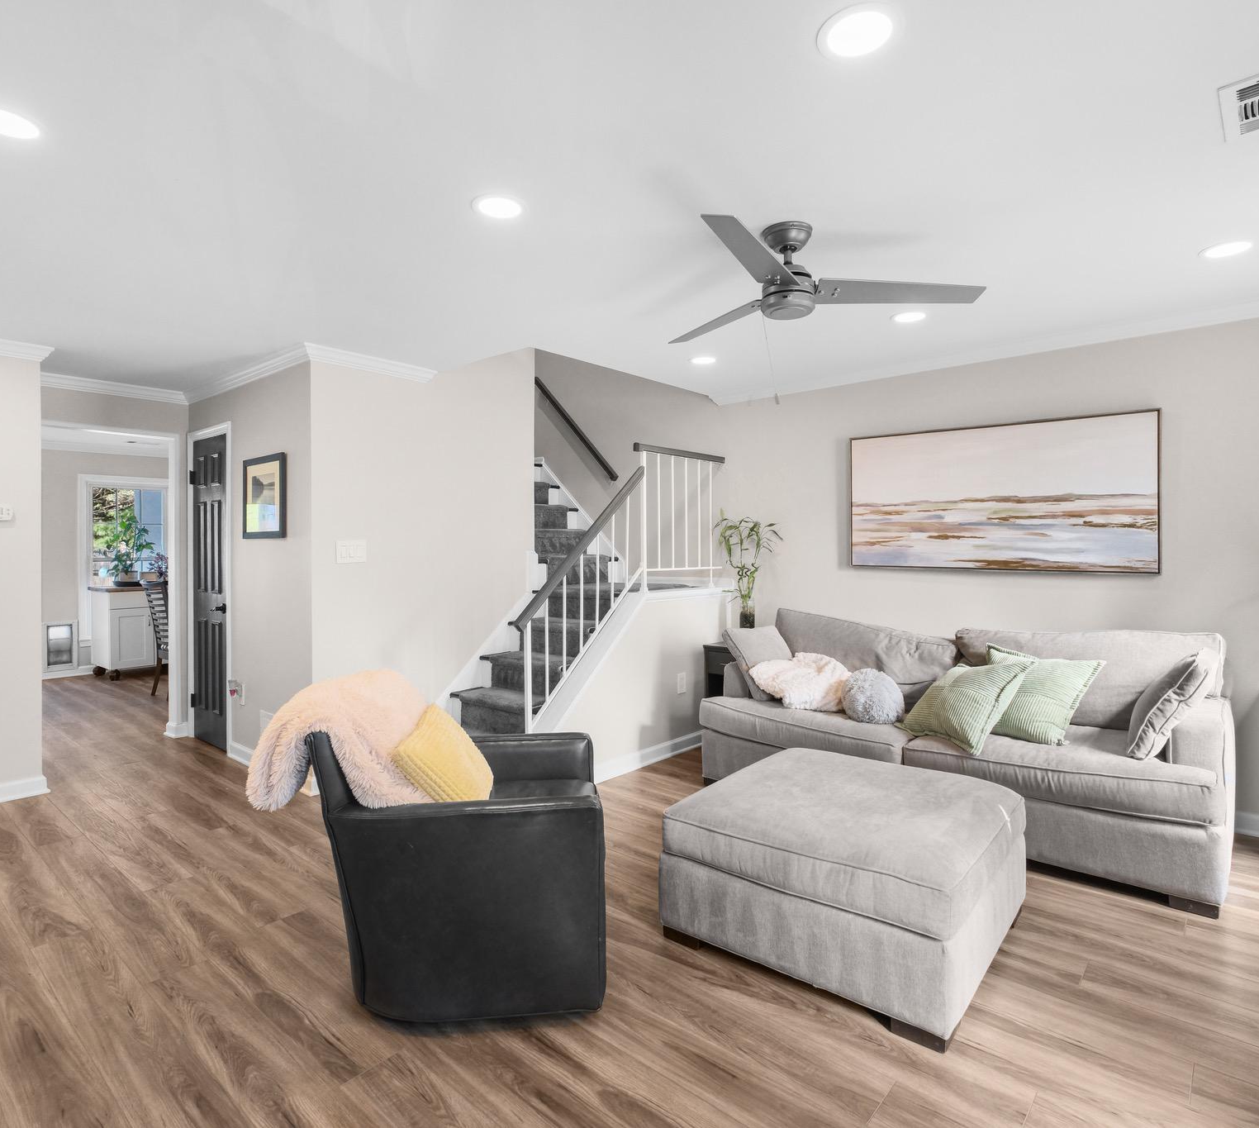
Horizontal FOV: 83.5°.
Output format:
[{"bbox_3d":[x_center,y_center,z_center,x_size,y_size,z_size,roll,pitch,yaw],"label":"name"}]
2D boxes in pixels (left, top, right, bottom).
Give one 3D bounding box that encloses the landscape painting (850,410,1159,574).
[{"bbox_3d":[1.918,-0.355,3.792,1.503,0.782,0.040,1,1,40],"label":"landscape painting"}]

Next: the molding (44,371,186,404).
[{"bbox_3d":[-3.294,-1.119,4.509,0.082,0.073,0.868,1,1,40],"label":"molding"}]

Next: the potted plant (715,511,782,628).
[{"bbox_3d":[0.774,0.097,4.558,0.350,0.880,0.340,1,1,40],"label":"potted plant"}]

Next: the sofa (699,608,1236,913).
[{"bbox_3d":[1.525,0.750,3.489,2.230,0.935,0.935,1,1,40],"label":"sofa"}]

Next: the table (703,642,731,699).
[{"bbox_3d":[0.757,0.869,4.599,0.455,0.665,0.355,1,1,40],"label":"table"}]

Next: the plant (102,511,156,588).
[{"bbox_3d":[-5.291,-0.167,7.443,0.430,0.837,0.430,1,1,40],"label":"plant"}]

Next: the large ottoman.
[{"bbox_3d":[0.739,1.015,2.400,0.910,0.450,0.900,1,1,40],"label":"large ottoman"}]

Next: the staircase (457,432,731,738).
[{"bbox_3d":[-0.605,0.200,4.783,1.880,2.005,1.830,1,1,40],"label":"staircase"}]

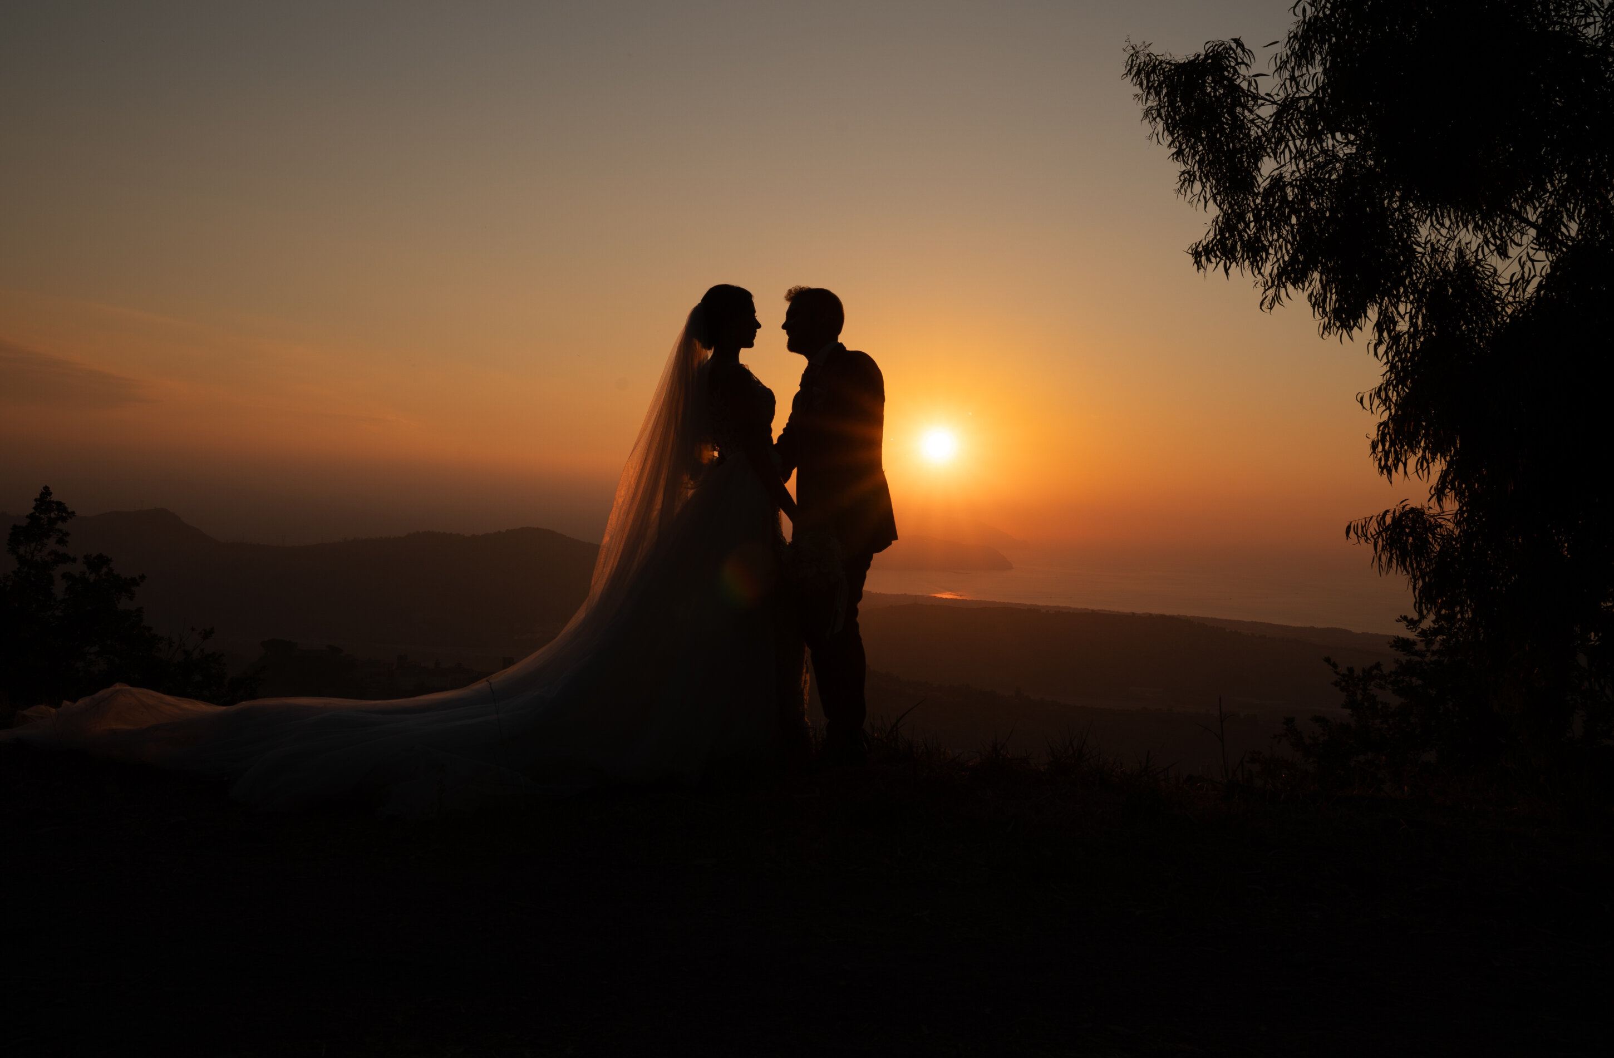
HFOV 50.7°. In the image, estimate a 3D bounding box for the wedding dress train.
[{"bbox_3d":[-1.500,0.020,6.150,3.000,1.800,1.250,0,0,0],"label":"wedding dress train"}]

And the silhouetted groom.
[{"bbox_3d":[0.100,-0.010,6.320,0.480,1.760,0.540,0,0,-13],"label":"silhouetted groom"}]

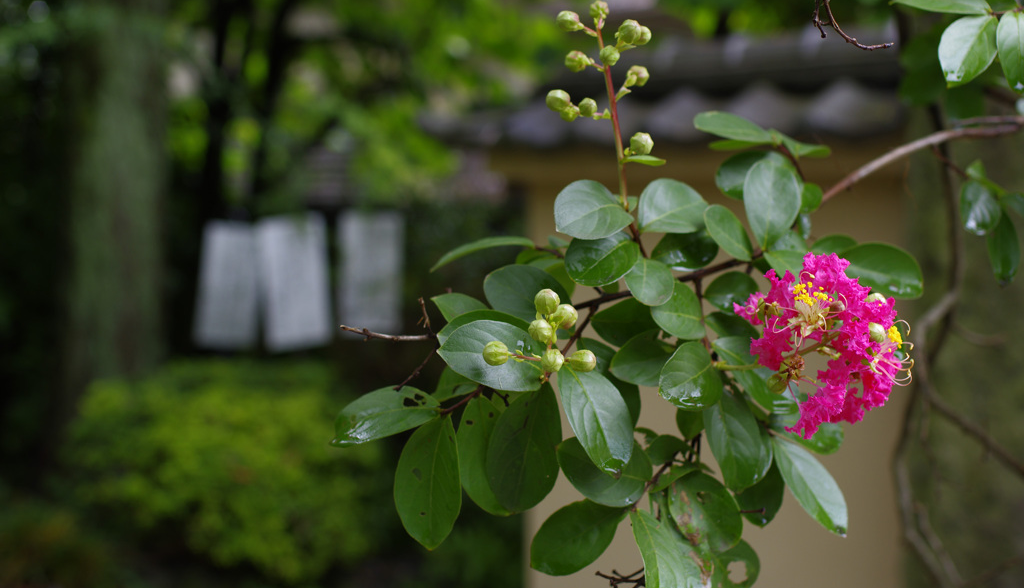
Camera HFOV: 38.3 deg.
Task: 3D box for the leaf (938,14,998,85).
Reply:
[{"bbox_3d":[0.226,-0.120,0.731,0.027,0.042,0.009,26,-19,25],"label":"leaf"}]

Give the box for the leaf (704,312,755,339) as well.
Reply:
[{"bbox_3d":[0.108,0.017,0.711,0.037,0.024,0.009,24,-29,-6],"label":"leaf"}]

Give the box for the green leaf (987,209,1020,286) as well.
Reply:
[{"bbox_3d":[0.218,-0.021,0.656,0.015,0.037,0.006,-4,-25,17],"label":"green leaf"}]

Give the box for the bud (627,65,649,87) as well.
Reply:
[{"bbox_3d":[0.056,-0.097,0.655,0.009,0.011,0.009,28,6,0],"label":"bud"}]

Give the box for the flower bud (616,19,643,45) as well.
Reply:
[{"bbox_3d":[0.052,-0.116,0.654,0.011,0.011,0.011,4,-39,-5],"label":"flower bud"}]

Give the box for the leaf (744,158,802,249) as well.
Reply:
[{"bbox_3d":[0.105,-0.036,0.595,0.023,0.044,0.007,9,-27,6],"label":"leaf"}]

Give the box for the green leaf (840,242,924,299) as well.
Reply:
[{"bbox_3d":[0.152,-0.010,0.620,0.042,0.025,0.006,17,-25,17],"label":"green leaf"}]

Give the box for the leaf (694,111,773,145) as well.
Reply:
[{"bbox_3d":[0.090,-0.067,0.600,0.037,0.016,0.005,12,-49,-24],"label":"leaf"}]

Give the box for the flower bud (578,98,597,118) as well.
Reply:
[{"bbox_3d":[0.033,-0.083,0.654,0.009,0.009,0.009,-14,-47,14],"label":"flower bud"}]

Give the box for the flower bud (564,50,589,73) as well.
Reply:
[{"bbox_3d":[0.026,-0.091,0.580,0.009,0.009,0.009,7,0,-32],"label":"flower bud"}]

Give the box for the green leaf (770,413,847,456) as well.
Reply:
[{"bbox_3d":[0.120,0.057,0.600,0.030,0.006,0.019,10,47,24],"label":"green leaf"}]

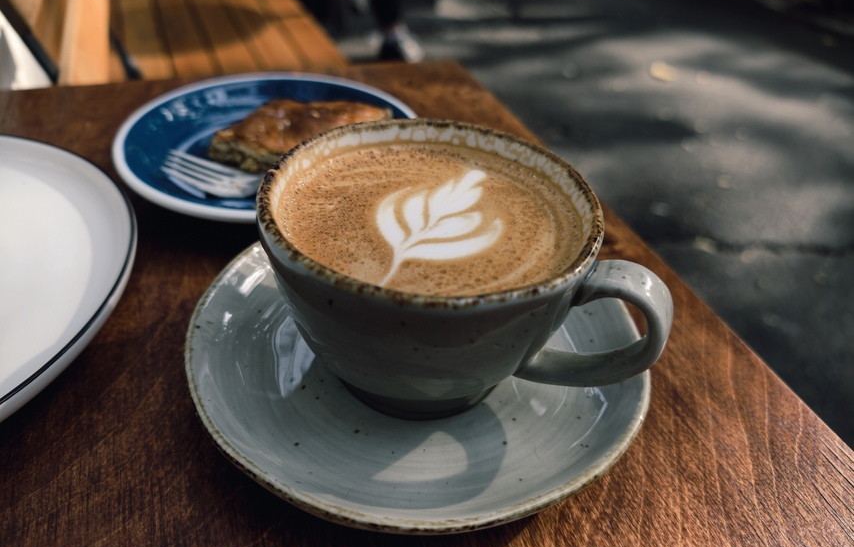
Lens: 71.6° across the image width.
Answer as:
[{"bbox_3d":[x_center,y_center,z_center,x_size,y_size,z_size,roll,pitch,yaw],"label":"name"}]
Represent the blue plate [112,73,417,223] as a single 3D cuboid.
[{"bbox_3d":[-0.077,-0.065,0.314,0.161,0.022,0.161,4,39,-3],"label":"blue plate"}]

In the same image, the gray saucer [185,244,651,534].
[{"bbox_3d":[-0.003,0.024,0.216,0.156,0.021,0.156,4,39,-3],"label":"gray saucer"}]

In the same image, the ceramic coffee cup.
[{"bbox_3d":[0.011,0.006,0.195,0.128,0.067,0.101,19,40,15],"label":"ceramic coffee cup"}]

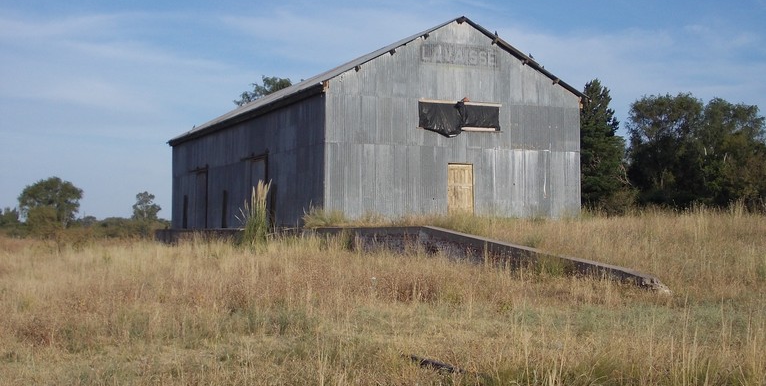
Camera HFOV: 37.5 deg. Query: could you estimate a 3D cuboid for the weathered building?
[{"bbox_3d":[-2.120,-2.040,51.400,10.200,7.350,26.400,1,-2,-22],"label":"weathered building"}]

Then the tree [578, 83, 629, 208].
[{"bbox_3d":[12.828,-2.138,67.000,3.504,9.324,3.504,0,-2,0],"label":"tree"}]

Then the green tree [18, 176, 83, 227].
[{"bbox_3d":[-38.313,1.556,130.000,7.375,6.914,7.375,0,-2,0],"label":"green tree"}]

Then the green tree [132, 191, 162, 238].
[{"bbox_3d":[-32.355,2.954,155.000,4.122,6.595,4.122,0,-2,0],"label":"green tree"}]

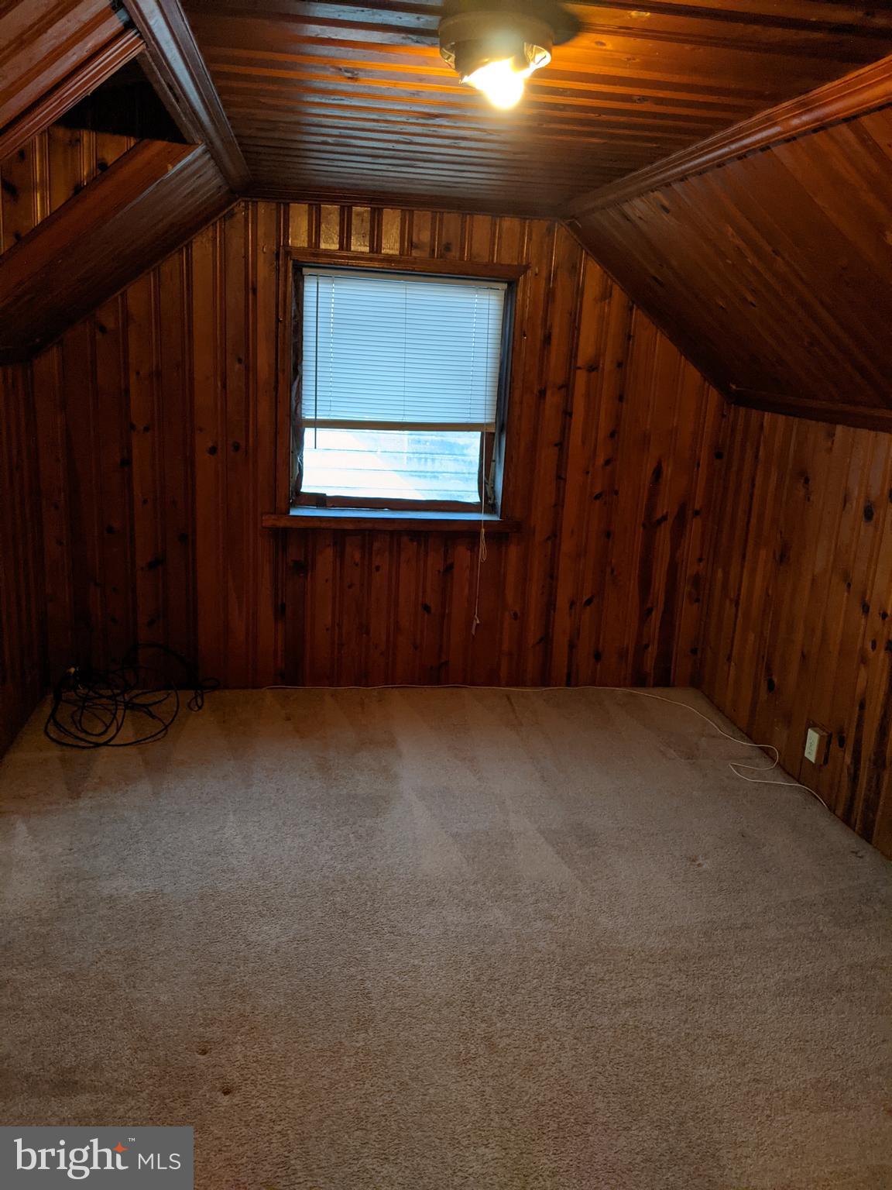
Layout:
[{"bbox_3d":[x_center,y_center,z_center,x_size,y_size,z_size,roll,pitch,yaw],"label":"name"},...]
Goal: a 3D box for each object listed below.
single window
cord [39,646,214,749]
[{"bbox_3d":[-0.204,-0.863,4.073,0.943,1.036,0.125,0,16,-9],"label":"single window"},{"bbox_3d":[-1.319,0.408,3.886,0.665,0.218,0.600,0,16,-9],"label":"cord"}]

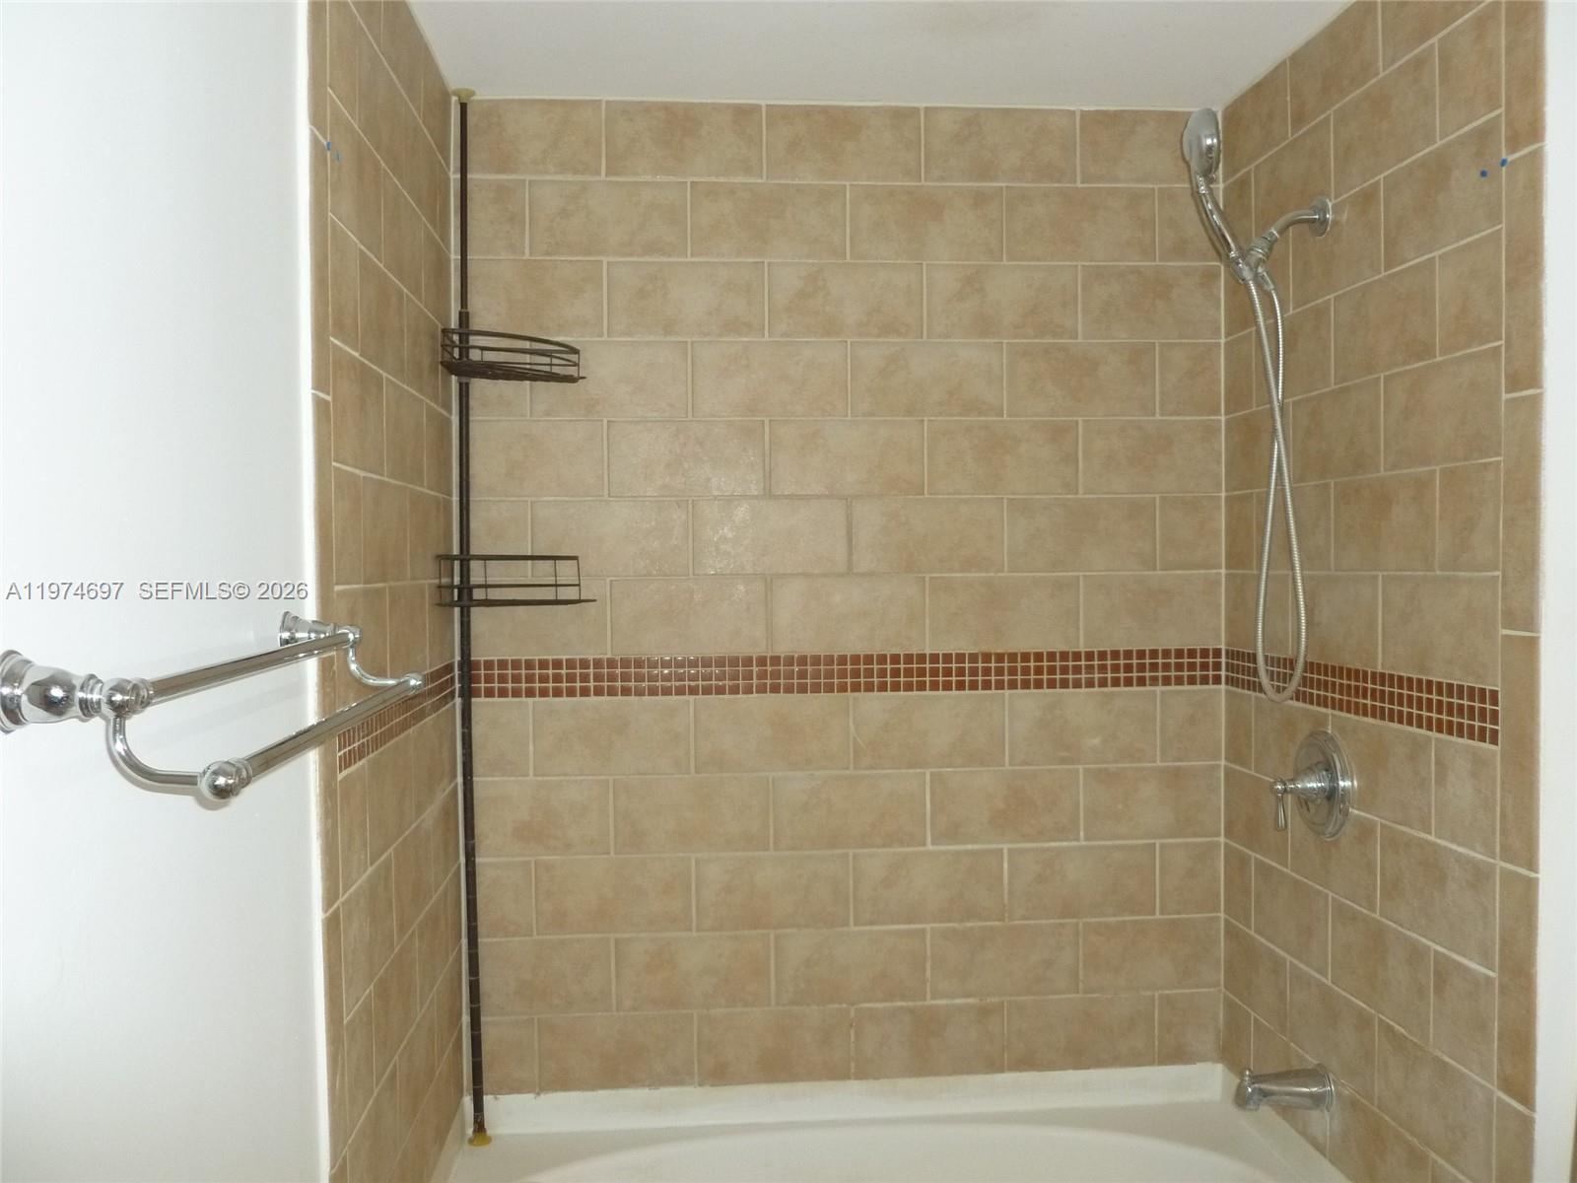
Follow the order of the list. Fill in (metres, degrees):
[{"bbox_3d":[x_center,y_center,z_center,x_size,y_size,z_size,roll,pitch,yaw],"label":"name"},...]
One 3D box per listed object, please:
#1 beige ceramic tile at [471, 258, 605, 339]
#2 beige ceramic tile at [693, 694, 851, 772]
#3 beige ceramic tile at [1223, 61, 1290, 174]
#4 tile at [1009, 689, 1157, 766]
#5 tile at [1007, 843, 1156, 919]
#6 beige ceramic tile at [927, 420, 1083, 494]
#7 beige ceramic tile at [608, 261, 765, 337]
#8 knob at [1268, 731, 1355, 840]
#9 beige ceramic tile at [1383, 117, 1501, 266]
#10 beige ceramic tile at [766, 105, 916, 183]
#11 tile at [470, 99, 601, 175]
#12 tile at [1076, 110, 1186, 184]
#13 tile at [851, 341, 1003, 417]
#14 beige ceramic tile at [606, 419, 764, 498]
[{"bbox_3d":[-0.487,-0.551,2.405,0.279,0.146,0.010,-1,1,-5],"label":"beige ceramic tile"},{"bbox_3d":[-0.031,0.279,2.484,0.302,0.146,0.010,-1,1,-5],"label":"beige ceramic tile"},{"bbox_3d":[0.870,-0.864,2.371,0.010,0.137,0.271,-1,1,-5],"label":"beige ceramic tile"},{"bbox_3d":[0.580,0.270,2.513,0.298,0.145,0.010,-1,1,-5],"label":"tile"},{"bbox_3d":[0.578,0.571,2.511,0.298,0.146,0.010,-1,1,-5],"label":"tile"},{"bbox_3d":[0.423,-0.264,2.516,0.304,0.149,0.010,-1,1,-5],"label":"beige ceramic tile"},{"bbox_3d":[-0.194,-0.554,2.432,0.297,0.144,0.010,-1,1,-5],"label":"beige ceramic tile"},{"bbox_3d":[0.848,0.322,2.121,0.100,0.181,0.181,-1,1,-5],"label":"knob"},{"bbox_3d":[0.932,-0.559,1.823,0.010,0.148,0.293,-1,1,-5],"label":"beige ceramic tile"},{"bbox_3d":[0.108,-0.867,2.473,0.301,0.144,0.010,-1,1,-5],"label":"beige ceramic tile"},{"bbox_3d":[-0.484,-0.850,2.402,0.264,0.144,0.010,-1,1,-5],"label":"tile"},{"bbox_3d":[0.718,-0.883,2.536,0.291,0.145,0.010,-1,1,-5],"label":"tile"},{"bbox_3d":[0.272,-0.417,2.507,0.303,0.148,0.010,-1,1,-5],"label":"tile"},{"bbox_3d":[-0.194,-0.254,2.441,0.300,0.145,0.010,-1,1,-5],"label":"beige ceramic tile"}]

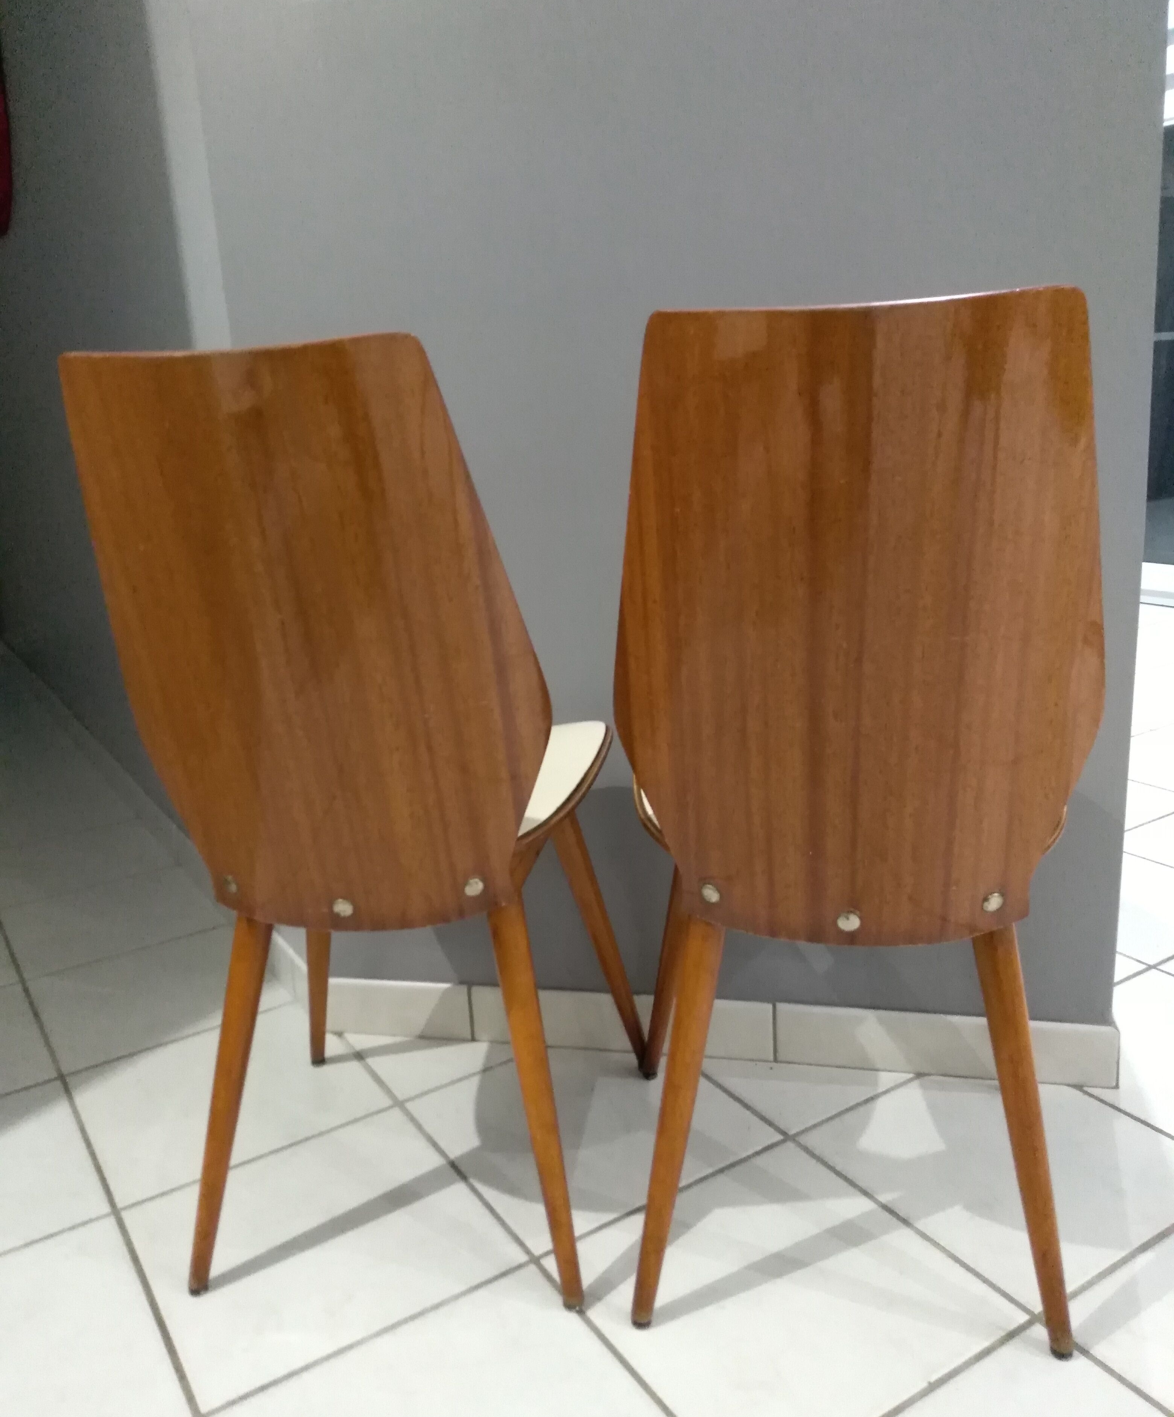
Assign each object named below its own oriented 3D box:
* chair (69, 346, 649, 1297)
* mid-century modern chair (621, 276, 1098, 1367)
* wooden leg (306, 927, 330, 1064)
[{"bbox_3d":[-0.196,0.098,1.175,0.450,0.875,0.505,-1,15,8],"label":"chair"},{"bbox_3d":[0.235,0.095,1.099,0.450,0.875,0.505,-1,15,9],"label":"mid-century modern chair"},{"bbox_3d":[-0.329,0.270,1.446,0.034,0.438,0.034,10,27,5],"label":"wooden leg"}]

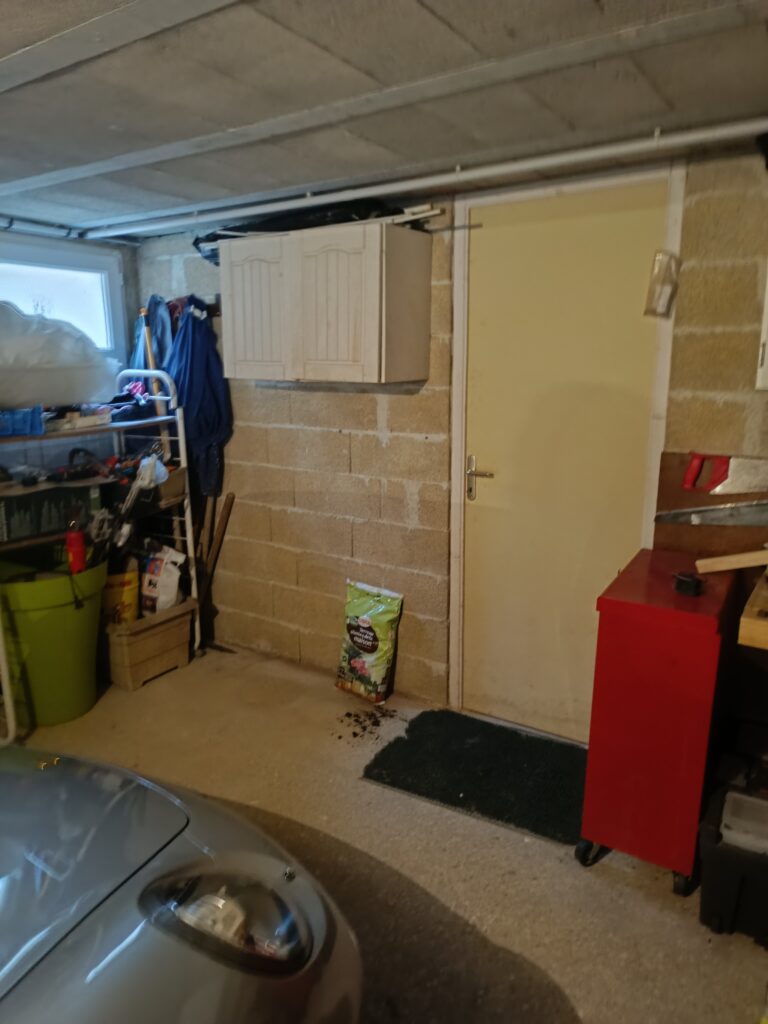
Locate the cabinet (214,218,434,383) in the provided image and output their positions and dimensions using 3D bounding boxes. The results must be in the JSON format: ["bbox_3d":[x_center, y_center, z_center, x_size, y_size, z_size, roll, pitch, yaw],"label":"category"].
[{"bbox_3d":[-0.245,-0.823,2.898,0.805,0.553,0.340,8,16,32],"label":"cabinet"}]

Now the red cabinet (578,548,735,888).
[{"bbox_3d":[0.882,0.632,2.252,0.315,0.880,0.550,8,16,31],"label":"red cabinet"}]

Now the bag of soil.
[{"bbox_3d":[-0.066,0.597,3.256,0.295,0.500,0.120,8,12,32],"label":"bag of soil"}]

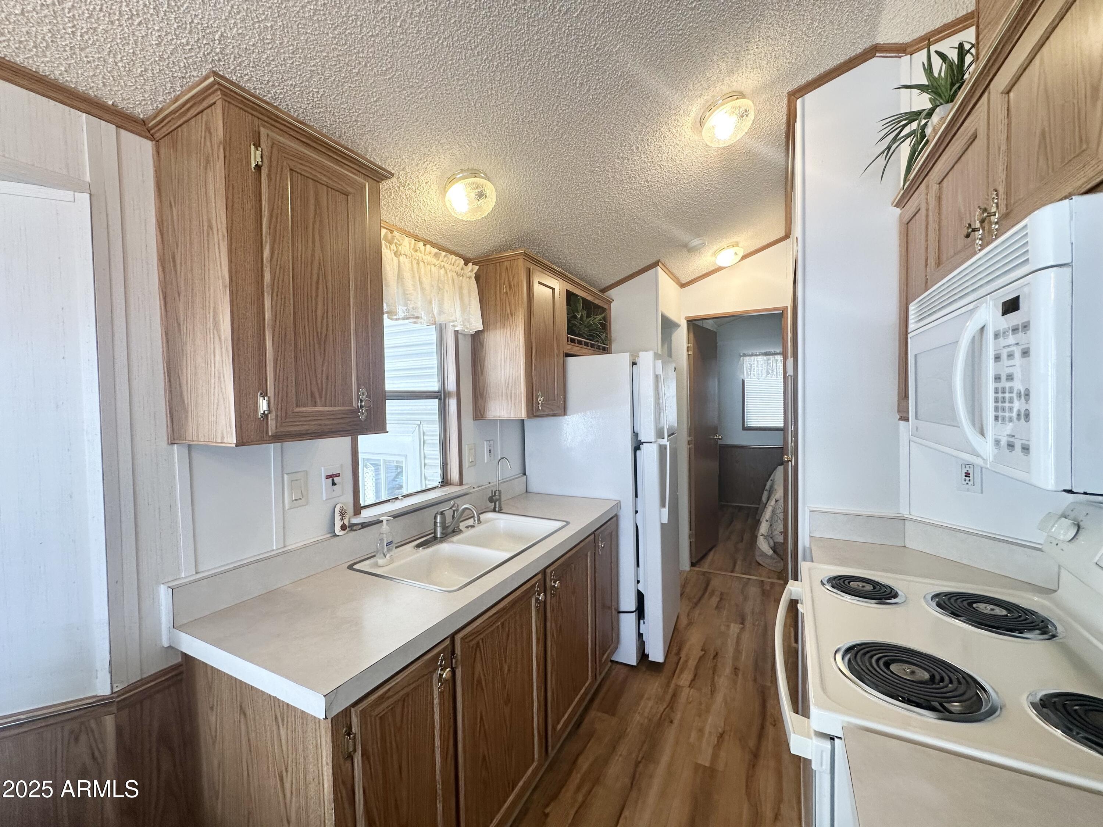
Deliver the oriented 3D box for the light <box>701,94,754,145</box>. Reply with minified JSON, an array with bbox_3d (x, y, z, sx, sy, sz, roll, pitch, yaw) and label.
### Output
[{"bbox_3d":[0.674,-1.128,1.720,0.181,0.074,0.181,-20,-7,26],"label":"light"}]

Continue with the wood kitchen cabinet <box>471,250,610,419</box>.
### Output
[{"bbox_3d":[0.024,-0.392,2.747,0.326,0.800,1.278,0,2,27],"label":"wood kitchen cabinet"}]

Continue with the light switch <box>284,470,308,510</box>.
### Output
[{"bbox_3d":[-0.808,0.244,1.422,0.014,0.116,0.071,0,2,27],"label":"light switch"}]

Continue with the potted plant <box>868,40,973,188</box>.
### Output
[{"bbox_3d":[1.134,-0.902,1.333,0.301,0.372,0.284,0,2,27],"label":"potted plant"}]

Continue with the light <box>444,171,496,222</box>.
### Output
[{"bbox_3d":[-0.310,-0.829,1.706,0.180,0.083,0.180,-17,-7,-2],"label":"light"}]

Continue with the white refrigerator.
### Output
[{"bbox_3d":[0.357,0.515,2.833,0.799,1.700,0.700,0,2,27],"label":"white refrigerator"}]

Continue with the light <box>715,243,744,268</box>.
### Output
[{"bbox_3d":[1.294,-1.149,3.246,0.181,0.083,0.181,-21,-7,26],"label":"light"}]

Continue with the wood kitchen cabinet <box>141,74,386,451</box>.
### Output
[{"bbox_3d":[-0.733,-0.328,1.233,0.326,0.789,0.491,0,2,27],"label":"wood kitchen cabinet"}]

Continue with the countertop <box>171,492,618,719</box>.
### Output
[{"bbox_3d":[-0.292,0.529,1.772,0.592,0.044,1.778,0,2,27],"label":"countertop"}]

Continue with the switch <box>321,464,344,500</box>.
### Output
[{"bbox_3d":[-0.747,0.237,1.537,0.020,0.114,0.076,0,2,27],"label":"switch"}]

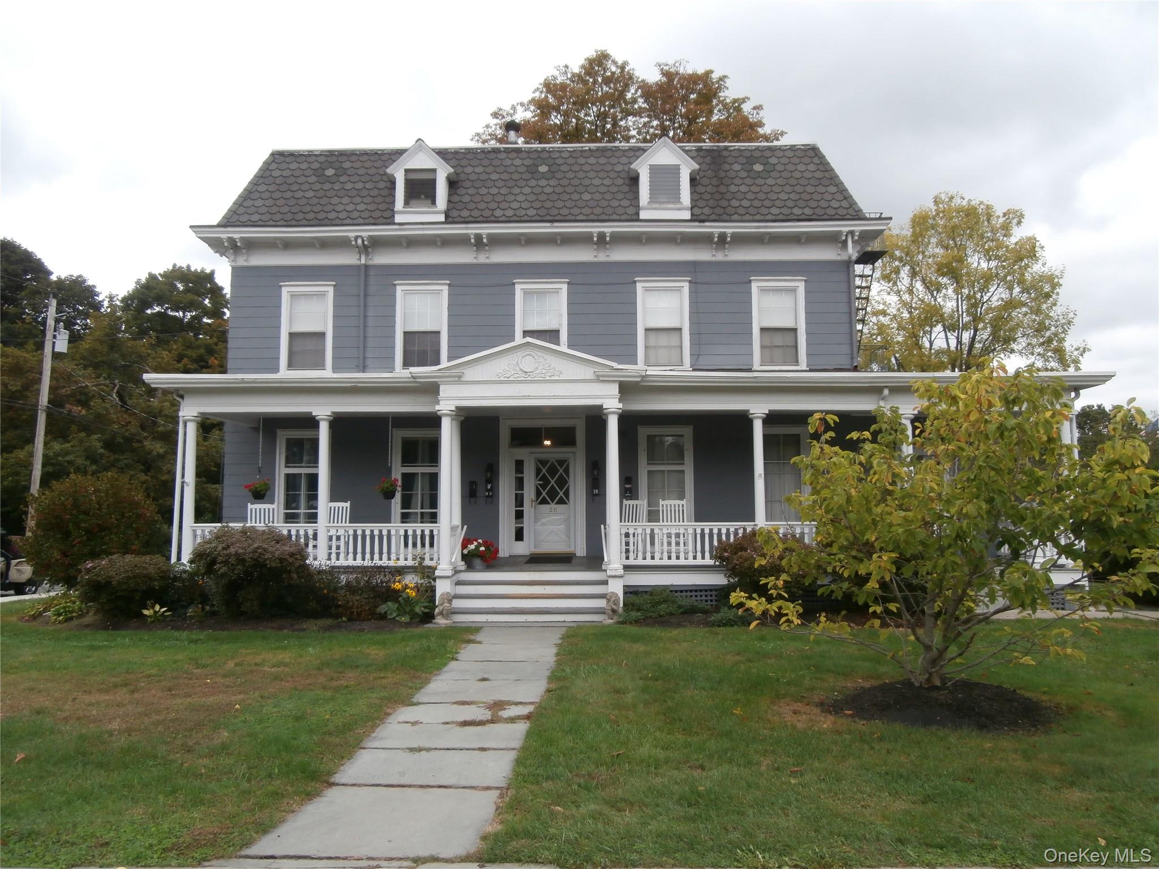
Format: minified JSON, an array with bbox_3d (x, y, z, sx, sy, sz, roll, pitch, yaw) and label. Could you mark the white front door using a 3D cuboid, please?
[{"bbox_3d":[-0.572,1.432,16.760,0.910,2.060,0.080,0,-5,1],"label":"white front door"}]

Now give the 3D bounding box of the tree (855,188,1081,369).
[{"bbox_3d":[14.244,-2.382,29.295,8.516,13.200,8.500,0,-5,1],"label":"tree"}]

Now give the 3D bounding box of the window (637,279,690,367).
[{"bbox_3d":[1.715,-2.282,16.501,1.085,1.852,0.150,0,-5,1],"label":"window"}]

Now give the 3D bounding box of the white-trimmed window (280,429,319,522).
[{"bbox_3d":[-5.724,1.128,16.655,1.148,2.469,0.158,0,-5,1],"label":"white-trimmed window"}]

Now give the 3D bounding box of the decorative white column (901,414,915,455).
[{"bbox_3d":[5.787,0.929,14.106,0.336,2.762,0.336,0,-5,1],"label":"decorative white column"}]

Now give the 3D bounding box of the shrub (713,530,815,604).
[{"bbox_3d":[3.021,2.221,12.960,1.685,1.382,1.400,0,-5,1],"label":"shrub"}]

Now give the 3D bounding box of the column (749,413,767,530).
[{"bbox_3d":[3.146,0.926,13.944,0.290,2.700,0.290,0,-5,1],"label":"column"}]

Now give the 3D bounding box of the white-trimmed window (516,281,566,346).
[{"bbox_3d":[-0.797,-2.283,16.850,1.158,1.936,0.158,0,-5,1],"label":"white-trimmed window"}]

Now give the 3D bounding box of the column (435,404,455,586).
[{"bbox_3d":[-2.151,0.906,12.881,0.310,2.760,0.310,0,-5,1],"label":"column"}]

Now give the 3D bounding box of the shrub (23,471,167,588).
[{"bbox_3d":[-9.091,1.906,15.096,2.781,2.433,2.500,0,-5,1],"label":"shrub"}]

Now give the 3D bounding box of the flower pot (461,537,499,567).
[{"bbox_3d":[-1.655,1.980,13.382,0.641,0.533,0.580,0,-5,1],"label":"flower pot"}]

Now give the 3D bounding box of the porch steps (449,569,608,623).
[{"bbox_3d":[-0.766,2.500,12.512,2.442,0.734,0.880,0,-5,1],"label":"porch steps"}]

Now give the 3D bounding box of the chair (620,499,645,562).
[{"bbox_3d":[0.951,1.814,15.202,0.640,1.150,0.820,-2,-5,20],"label":"chair"}]

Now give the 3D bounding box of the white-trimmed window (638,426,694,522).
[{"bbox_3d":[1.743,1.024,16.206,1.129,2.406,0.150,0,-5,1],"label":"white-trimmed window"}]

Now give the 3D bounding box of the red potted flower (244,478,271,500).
[{"bbox_3d":[-5.902,1.003,14.715,0.471,0.397,0.420,0,-5,1],"label":"red potted flower"}]

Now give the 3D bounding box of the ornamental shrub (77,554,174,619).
[{"bbox_3d":[-7.399,2.501,13.078,1.595,1.087,1.334,0,-5,1],"label":"ornamental shrub"}]

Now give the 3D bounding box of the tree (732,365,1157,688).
[{"bbox_3d":[3.624,0.884,7.853,4.242,3.118,3.800,0,-5,1],"label":"tree"}]

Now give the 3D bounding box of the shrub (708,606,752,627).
[{"bbox_3d":[2.237,2.649,11.936,0.680,0.320,0.600,0,-5,1],"label":"shrub"}]

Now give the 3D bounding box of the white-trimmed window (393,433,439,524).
[{"bbox_3d":[-3.365,1.206,16.853,1.180,2.620,0.150,0,-5,1],"label":"white-trimmed window"}]

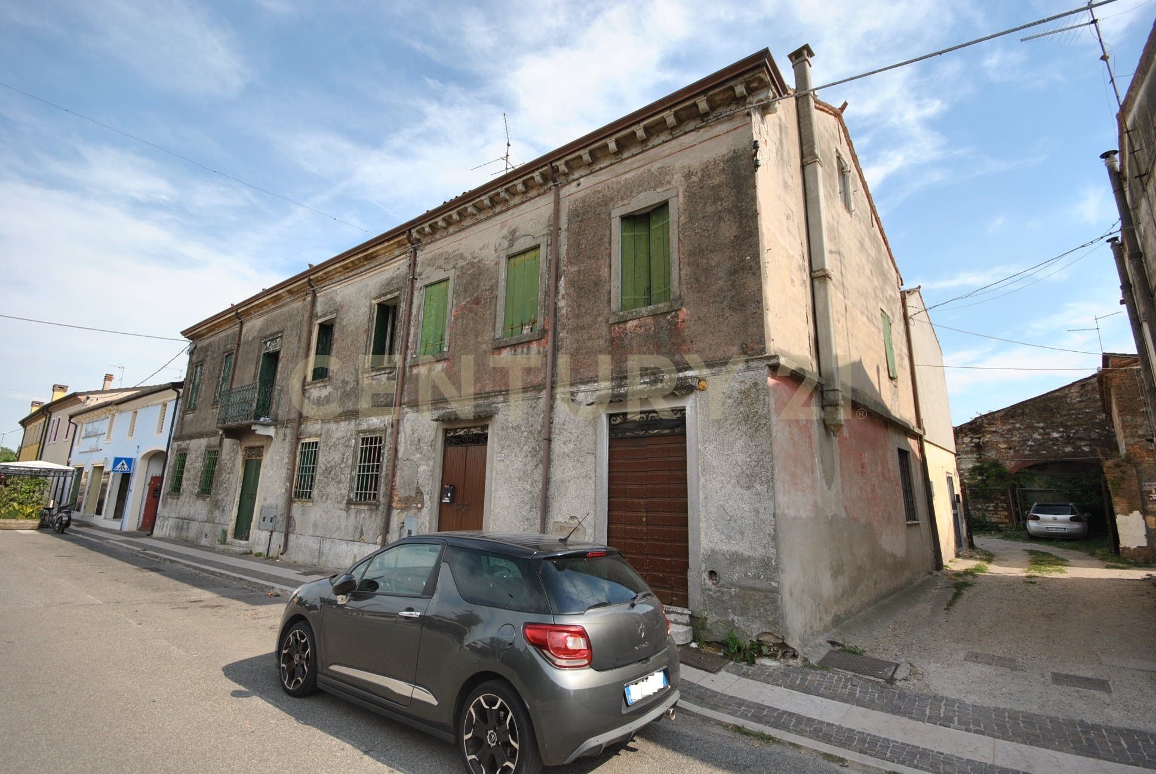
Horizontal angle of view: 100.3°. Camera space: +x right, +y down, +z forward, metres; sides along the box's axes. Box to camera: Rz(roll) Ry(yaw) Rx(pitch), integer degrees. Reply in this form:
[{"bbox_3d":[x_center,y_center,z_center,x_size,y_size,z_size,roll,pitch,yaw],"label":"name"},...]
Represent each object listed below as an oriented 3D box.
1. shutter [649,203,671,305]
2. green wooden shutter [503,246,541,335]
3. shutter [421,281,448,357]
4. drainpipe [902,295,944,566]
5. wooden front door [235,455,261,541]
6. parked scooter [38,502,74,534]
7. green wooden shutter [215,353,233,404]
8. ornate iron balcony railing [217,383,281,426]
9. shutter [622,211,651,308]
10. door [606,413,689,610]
[{"bbox_3d":[1.234,-2.019,7.336,0.040,1.630,0.388,12,-16,-41],"label":"shutter"},{"bbox_3d":[-1.027,-1.739,8.835,0.820,1.630,0.050,-8,-15,34],"label":"green wooden shutter"},{"bbox_3d":[-2.990,-1.440,10.161,0.810,1.570,0.050,-7,-15,35],"label":"shutter"},{"bbox_3d":[9.360,0.987,13.204,0.130,7.600,0.130,-8,-15,34],"label":"drainpipe"},{"bbox_3d":[-9.493,3.200,13.879,0.982,2.302,0.060,-8,-15,34],"label":"wooden front door"},{"bbox_3d":[-20.250,5.060,18.750,1.800,1.130,0.660,-8,-15,34],"label":"parked scooter"},{"bbox_3d":[-11.733,-0.290,16.165,0.820,1.630,0.050,-8,-15,34],"label":"green wooden shutter"},{"bbox_3d":[-9.438,0.572,13.877,2.200,1.020,0.620,-8,-15,34],"label":"ornate iron balcony railing"},{"bbox_3d":[0.916,-1.962,7.622,0.461,1.630,0.040,-1,-12,9],"label":"shutter"},{"bbox_3d":[0.948,1.570,6.606,1.200,2.480,0.080,-7,-15,35],"label":"door"}]

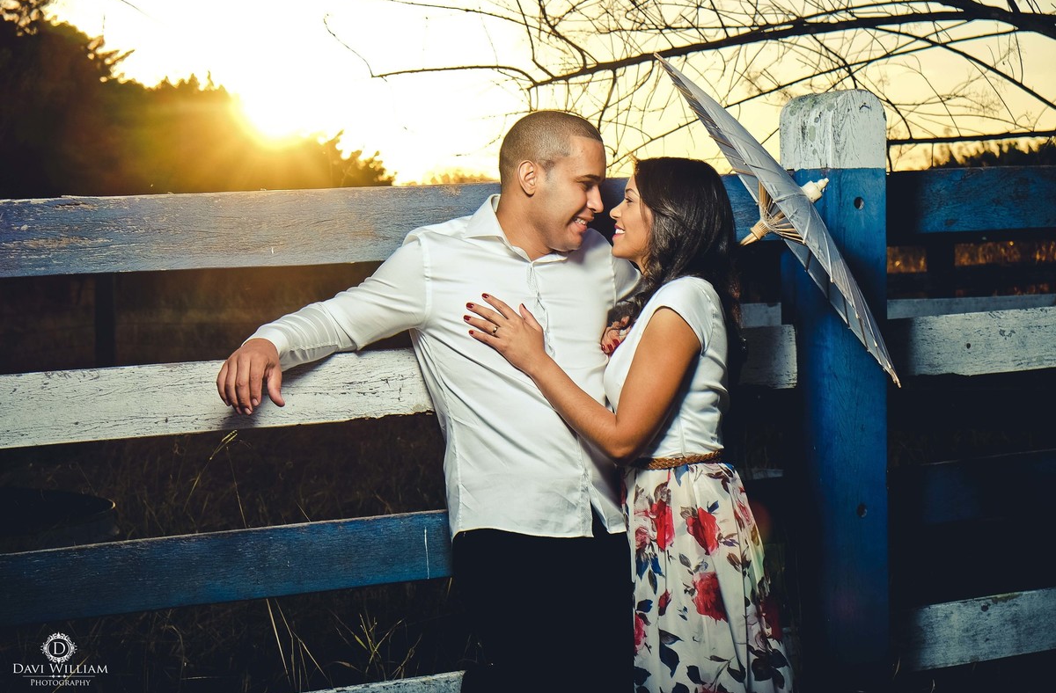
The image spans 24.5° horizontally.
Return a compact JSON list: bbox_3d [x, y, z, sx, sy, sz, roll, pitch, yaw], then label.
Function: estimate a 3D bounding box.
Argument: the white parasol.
[{"bbox_3d":[0.371,-0.158,4.812,0.560,0.818,0.818,-37,0,4],"label":"white parasol"}]

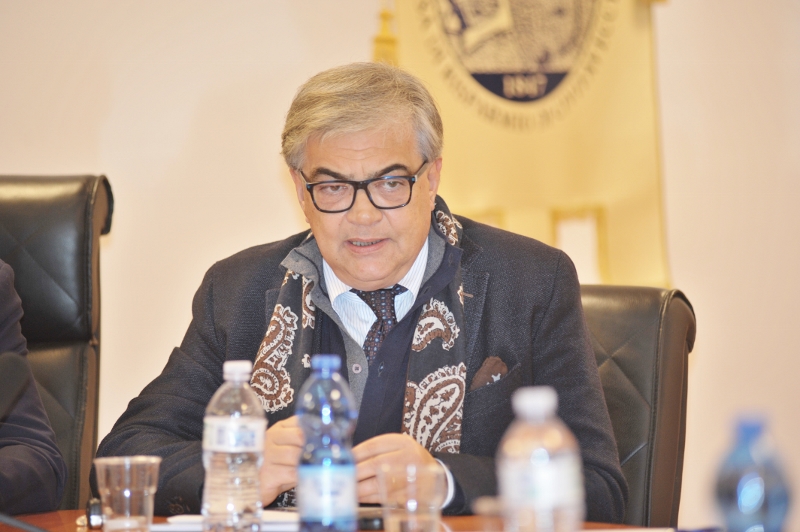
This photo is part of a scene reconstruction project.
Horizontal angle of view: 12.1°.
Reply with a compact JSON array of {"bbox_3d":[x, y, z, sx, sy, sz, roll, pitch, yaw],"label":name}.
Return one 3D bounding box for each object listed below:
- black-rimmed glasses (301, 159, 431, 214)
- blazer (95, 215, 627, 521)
[{"bbox_3d":[-0.044,-0.099,4.600,0.146,0.046,0.145,-3,14,3],"label":"black-rimmed glasses"},{"bbox_3d":[-0.048,0.205,4.630,0.650,0.560,0.480,0,-1,3],"label":"blazer"}]

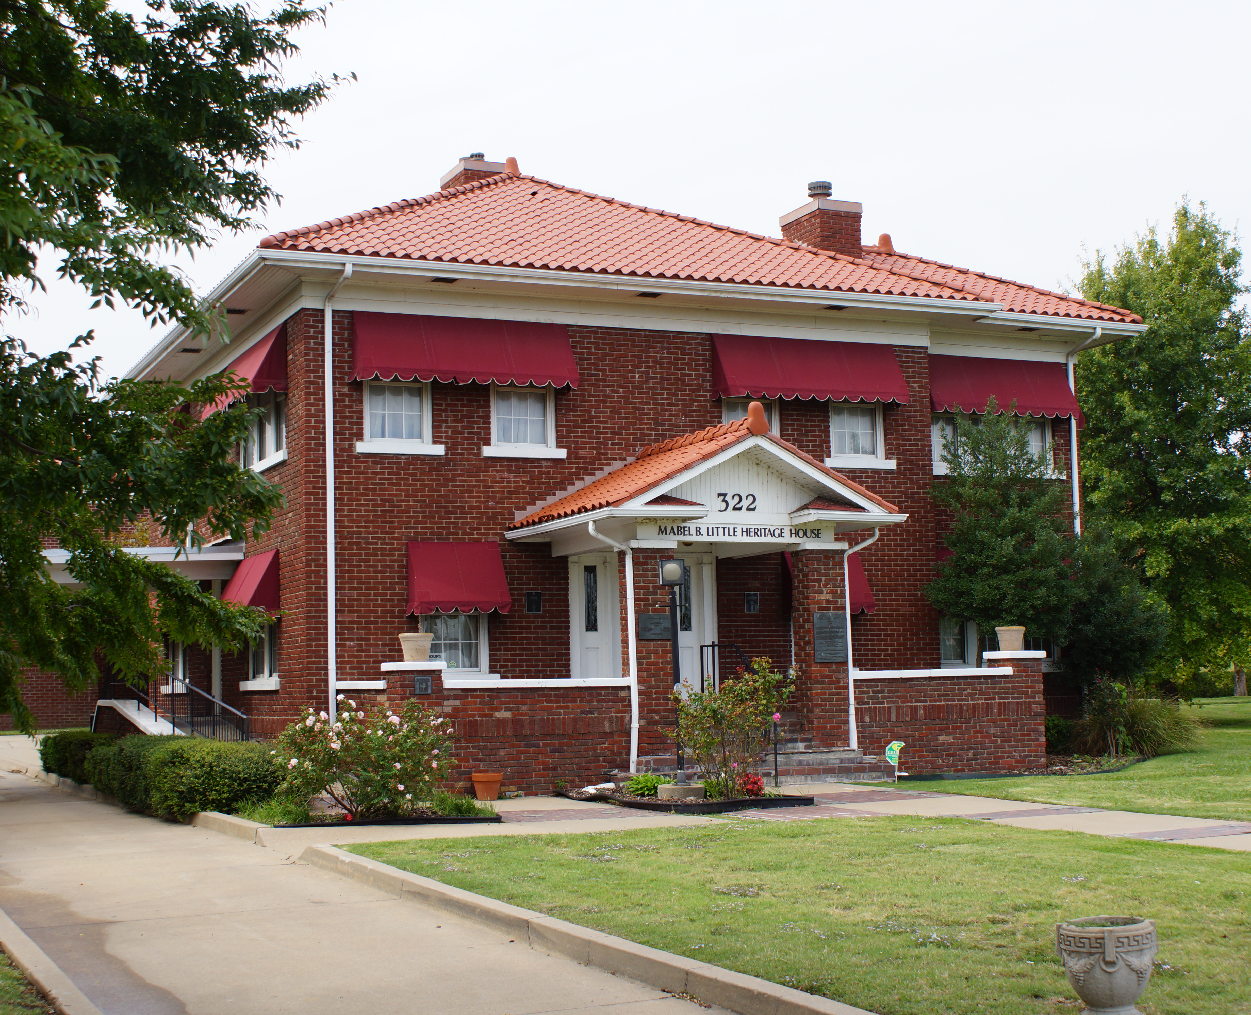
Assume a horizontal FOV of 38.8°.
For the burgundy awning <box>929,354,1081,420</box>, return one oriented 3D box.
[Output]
[{"bbox_3d":[5.625,-1.808,26.671,2.710,0.920,0.440,1,-6,-24],"label":"burgundy awning"}]

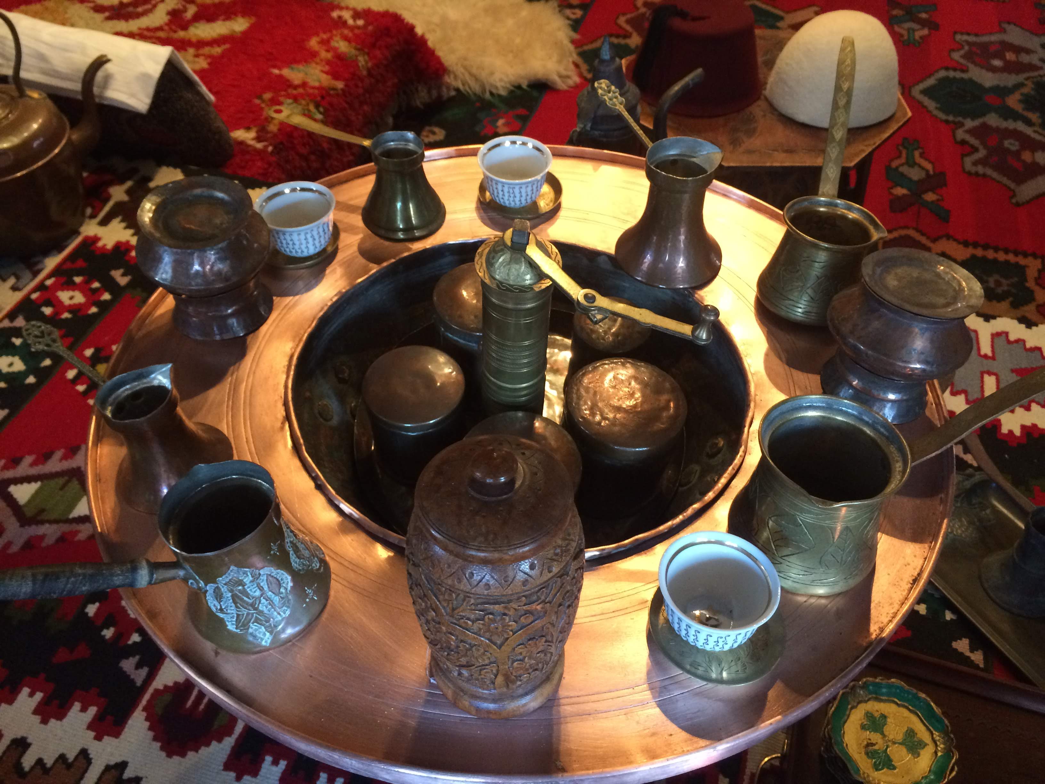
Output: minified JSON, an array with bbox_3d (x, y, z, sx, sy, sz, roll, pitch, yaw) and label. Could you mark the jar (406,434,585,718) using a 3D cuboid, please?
[{"bbox_3d":[-0.014,0.088,0.437,0.090,0.171,0.090,0,47,0],"label":"jar"}]

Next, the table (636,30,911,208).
[{"bbox_3d":[0.351,-0.350,1.397,0.405,0.280,0.405,0,47,0],"label":"table"}]

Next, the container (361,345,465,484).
[{"bbox_3d":[-0.078,0.019,0.649,0.075,0.077,0.075,0,47,0],"label":"container"}]

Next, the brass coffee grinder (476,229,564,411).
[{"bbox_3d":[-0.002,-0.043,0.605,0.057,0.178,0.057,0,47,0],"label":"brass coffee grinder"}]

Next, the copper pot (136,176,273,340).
[{"bbox_3d":[-0.240,-0.101,0.668,0.103,0.092,0.103,0,47,0],"label":"copper pot"}]

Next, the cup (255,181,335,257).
[{"bbox_3d":[-0.186,-0.138,0.731,0.065,0.044,0.065,0,47,0],"label":"cup"}]

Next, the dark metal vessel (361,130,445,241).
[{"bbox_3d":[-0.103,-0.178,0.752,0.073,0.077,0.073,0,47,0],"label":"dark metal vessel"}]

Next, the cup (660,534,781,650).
[{"bbox_3d":[0.107,0.117,0.492,0.065,0.044,0.065,0,47,0],"label":"cup"}]

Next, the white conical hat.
[{"bbox_3d":[0.448,-0.473,1.240,0.180,0.119,0.180,0,47,0],"label":"white conical hat"}]

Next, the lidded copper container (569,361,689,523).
[{"bbox_3d":[0.070,0.035,0.629,0.084,0.085,0.084,0,47,0],"label":"lidded copper container"}]

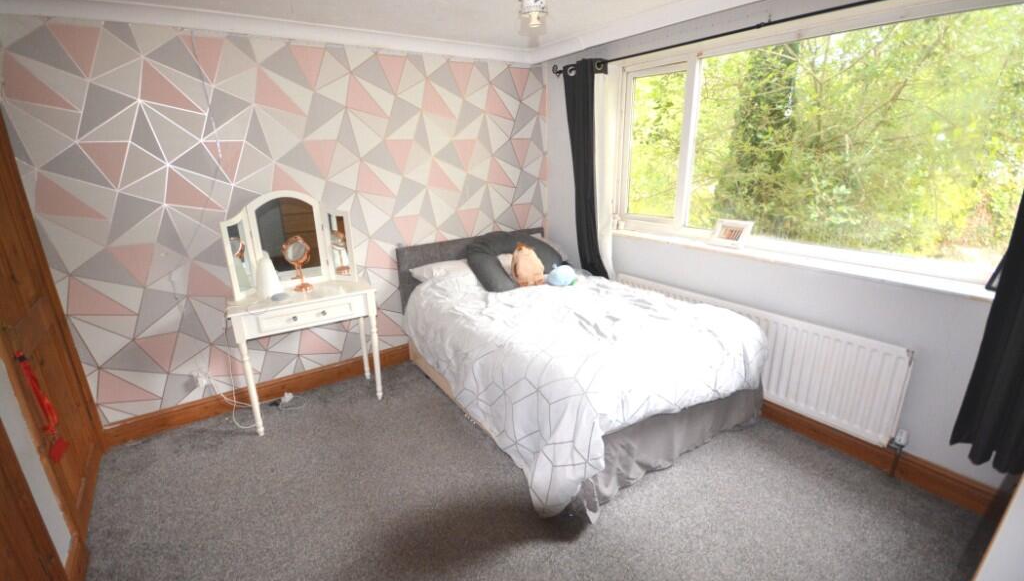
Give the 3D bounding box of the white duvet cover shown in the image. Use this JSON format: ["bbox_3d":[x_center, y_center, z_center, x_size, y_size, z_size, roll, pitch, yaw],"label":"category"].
[{"bbox_3d":[0.354,0.346,2.765,1.460,0.580,1.830,-13,21,-32],"label":"white duvet cover"}]

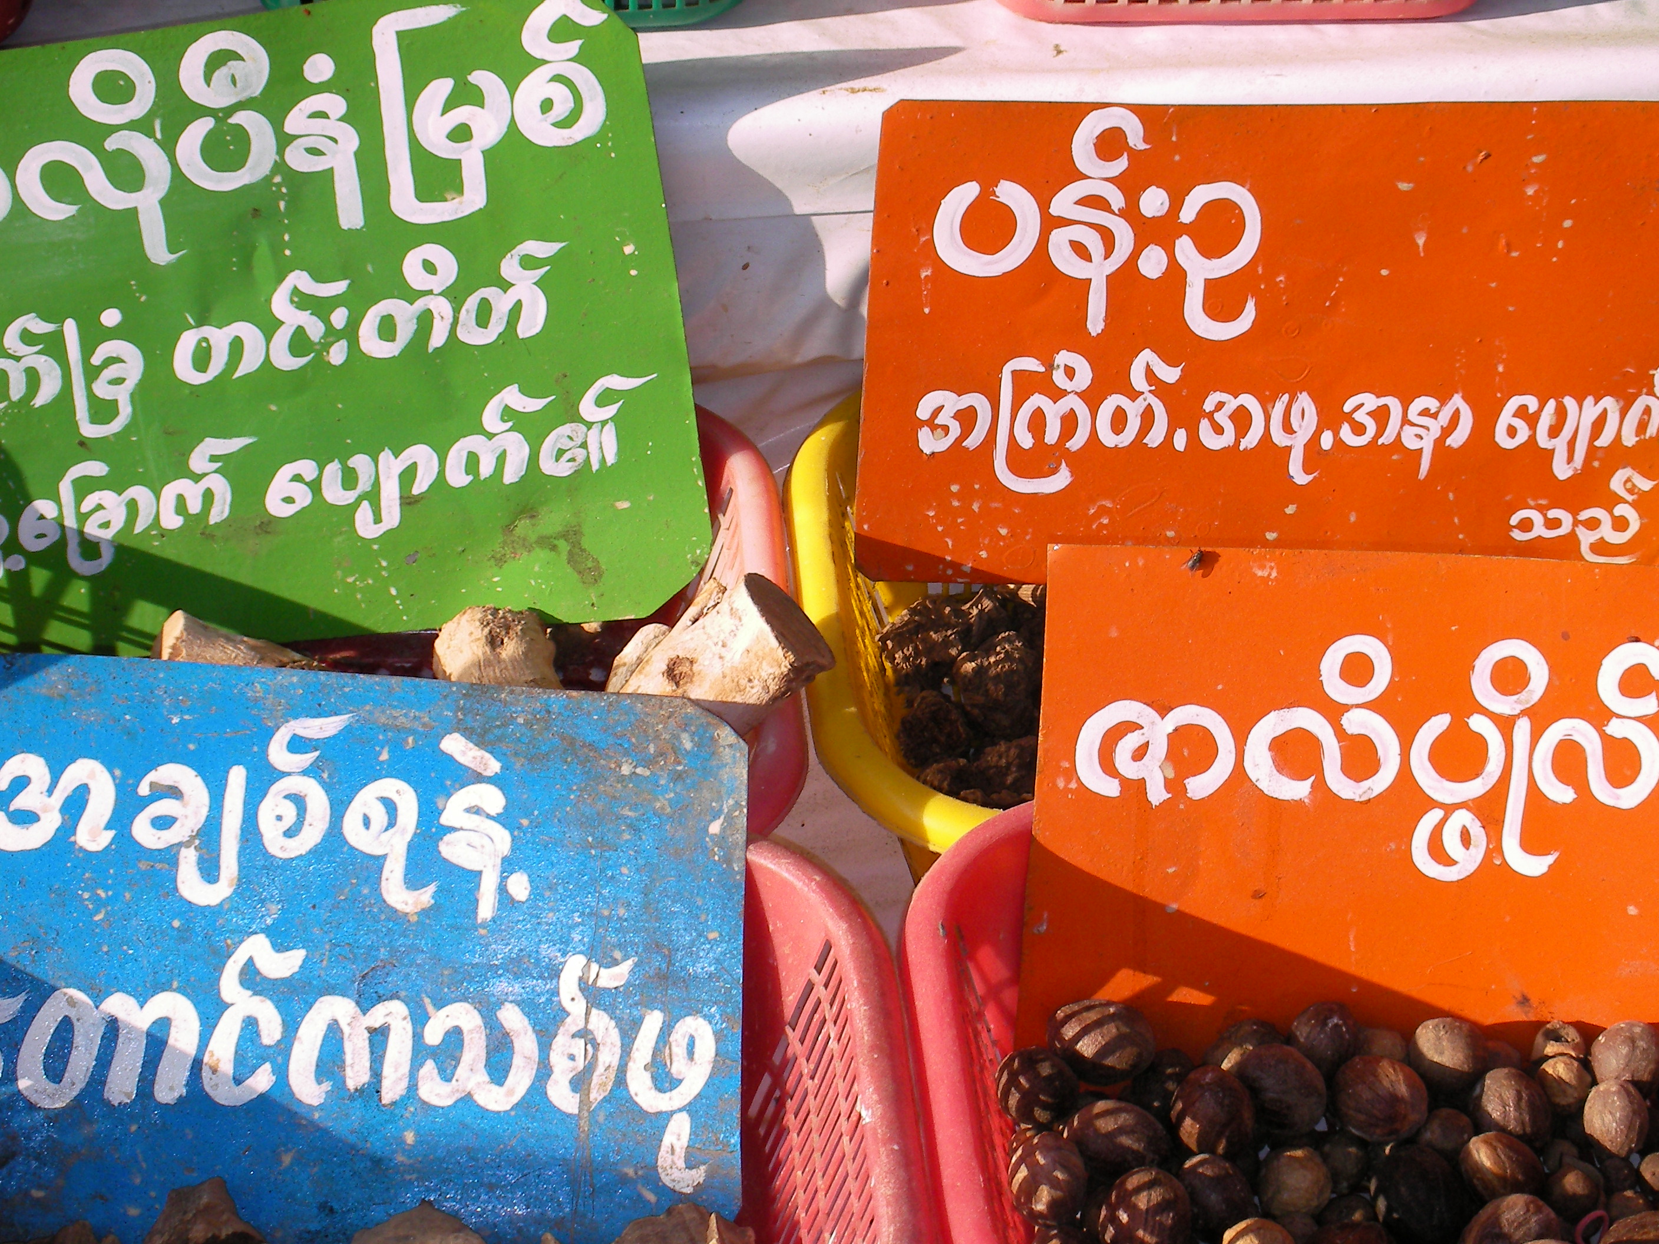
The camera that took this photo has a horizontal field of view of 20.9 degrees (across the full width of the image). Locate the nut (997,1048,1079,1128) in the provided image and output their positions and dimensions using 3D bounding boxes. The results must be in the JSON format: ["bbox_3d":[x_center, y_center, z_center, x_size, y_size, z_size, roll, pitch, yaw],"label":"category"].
[{"bbox_3d":[0.059,0.132,1.274,0.023,0.023,0.024,0,46,0],"label":"nut"}]

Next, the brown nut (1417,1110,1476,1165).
[{"bbox_3d":[0.171,0.143,1.250,0.016,0.016,0.016,0,43,0],"label":"brown nut"}]

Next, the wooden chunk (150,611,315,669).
[{"bbox_3d":[-0.180,0.011,1.370,0.055,0.030,0.030,13,42,-12],"label":"wooden chunk"}]

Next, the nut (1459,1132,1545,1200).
[{"bbox_3d":[0.188,0.152,1.256,0.026,0.019,0.020,31,54,27],"label":"nut"}]

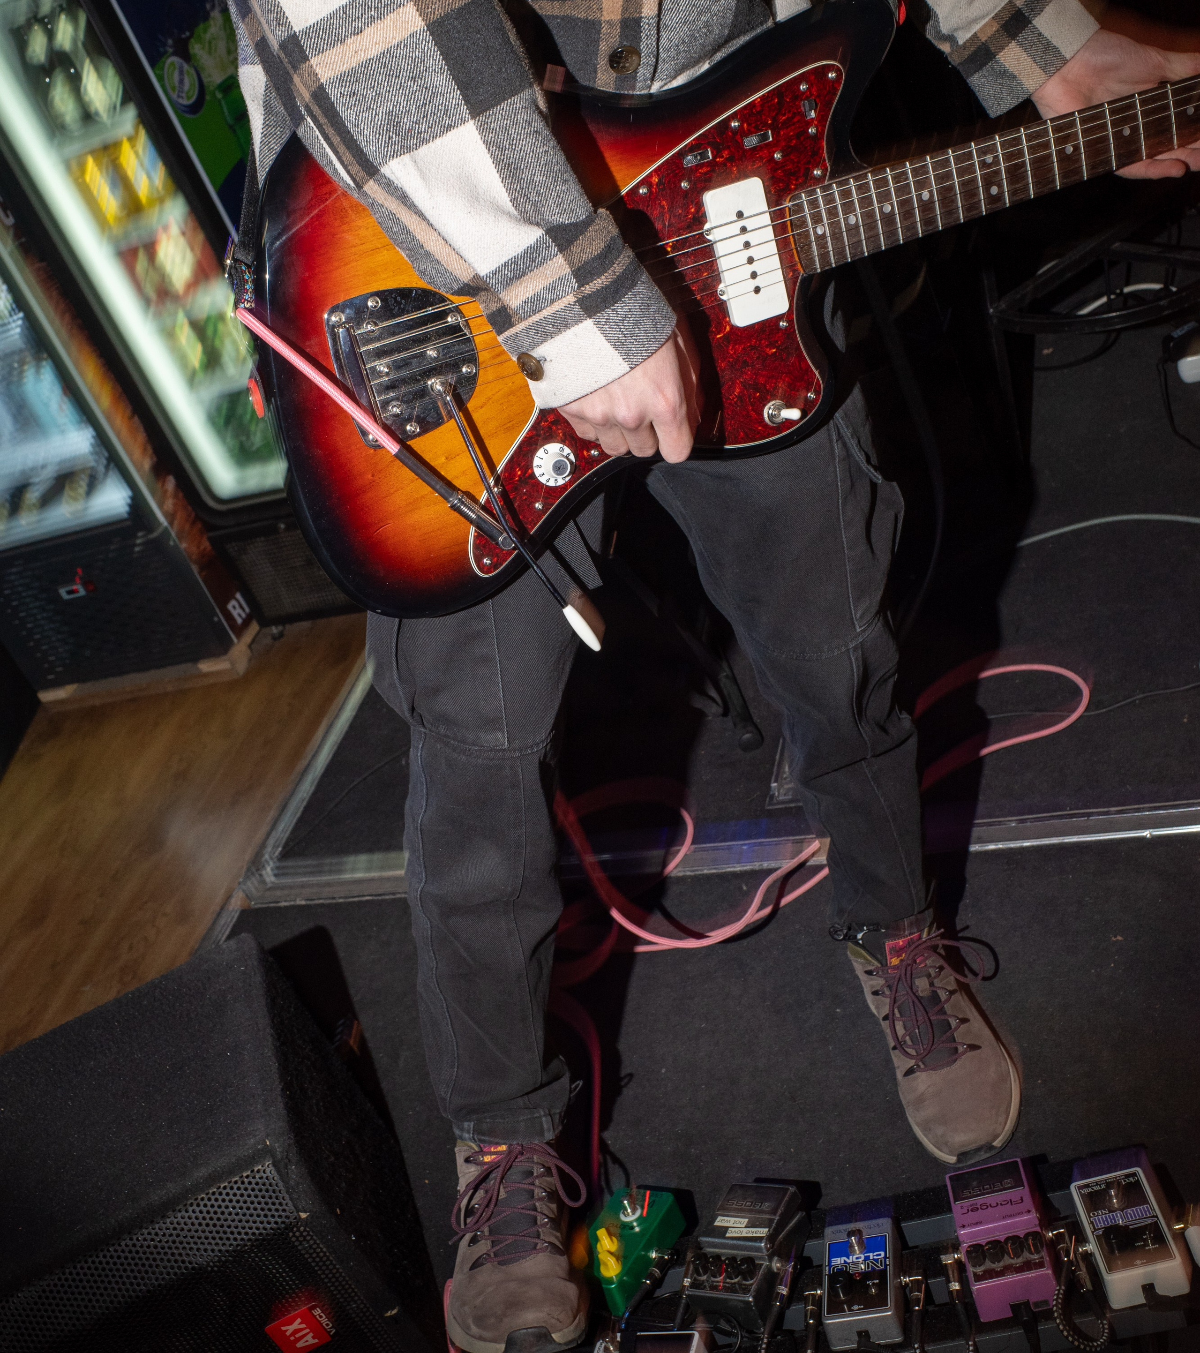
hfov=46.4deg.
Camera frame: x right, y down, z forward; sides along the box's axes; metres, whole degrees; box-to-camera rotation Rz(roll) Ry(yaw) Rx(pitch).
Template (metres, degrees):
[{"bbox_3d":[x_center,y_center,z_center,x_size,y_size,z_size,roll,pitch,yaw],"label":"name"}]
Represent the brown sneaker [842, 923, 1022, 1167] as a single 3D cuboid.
[{"bbox_3d":[0.338,0.355,1.457,0.122,0.115,0.305,-23,28,3],"label":"brown sneaker"}]

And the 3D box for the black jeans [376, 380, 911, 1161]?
[{"bbox_3d":[0.007,0.035,1.334,0.570,0.910,0.300,-17,27,-6],"label":"black jeans"}]

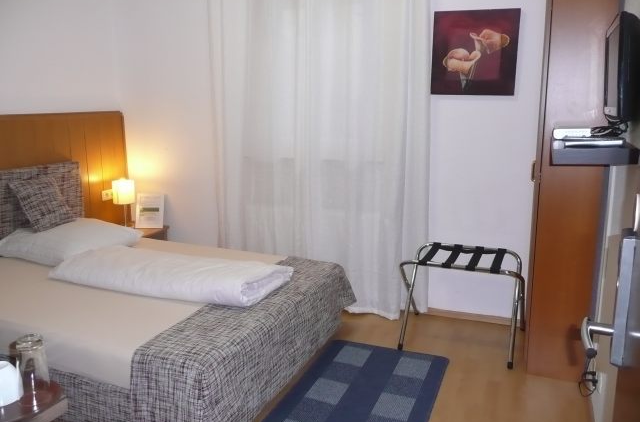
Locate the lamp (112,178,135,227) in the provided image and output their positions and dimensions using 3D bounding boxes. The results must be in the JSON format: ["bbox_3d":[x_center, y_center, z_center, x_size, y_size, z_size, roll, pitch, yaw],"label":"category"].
[{"bbox_3d":[-1.582,-0.051,4.185,0.175,0.405,0.175,4,12,22],"label":"lamp"}]

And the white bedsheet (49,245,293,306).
[{"bbox_3d":[-0.842,0.320,2.888,1.290,0.120,0.460,4,12,22],"label":"white bedsheet"}]

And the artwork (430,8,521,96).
[{"bbox_3d":[0.941,-0.963,3.155,0.497,0.503,0.030,4,12,22],"label":"artwork"}]

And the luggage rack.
[{"bbox_3d":[0.877,0.531,3.152,0.675,0.535,0.580,4,12,22],"label":"luggage rack"}]

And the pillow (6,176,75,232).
[{"bbox_3d":[-1.829,-0.047,3.443,0.120,0.365,0.375,-23,1,25],"label":"pillow"}]

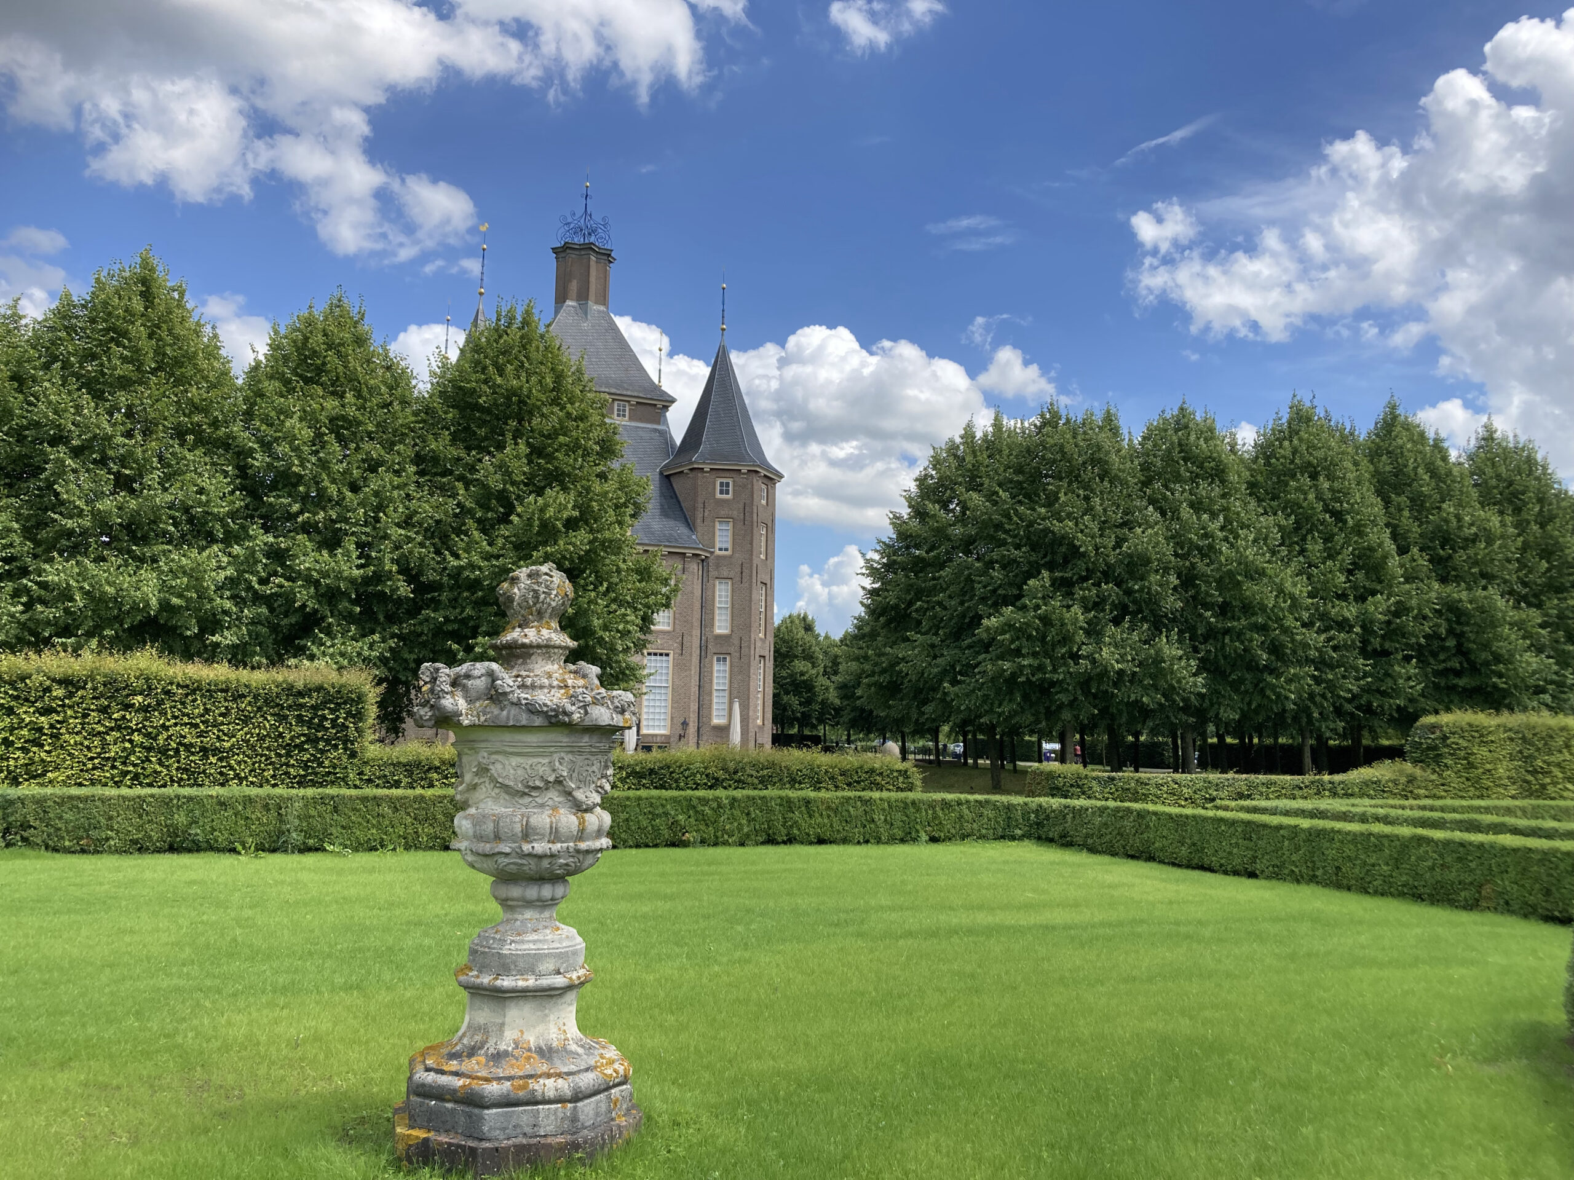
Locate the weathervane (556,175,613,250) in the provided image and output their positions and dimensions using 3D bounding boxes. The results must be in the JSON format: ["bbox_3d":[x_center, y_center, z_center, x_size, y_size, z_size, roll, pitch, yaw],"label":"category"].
[{"bbox_3d":[-11.604,-21.662,73.034,2.800,4.053,2.800,4,-7,-22],"label":"weathervane"}]

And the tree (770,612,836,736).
[{"bbox_3d":[1.415,9.161,121.785,6.800,14.280,6.600,1,-7,0],"label":"tree"}]

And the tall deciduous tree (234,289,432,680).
[{"bbox_3d":[-12.340,-1.377,34.698,6.000,13.848,6.200,4,-7,-22],"label":"tall deciduous tree"}]

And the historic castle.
[{"bbox_3d":[-11.812,-5.582,71.083,18.460,30.974,17.451,4,-7,-22],"label":"historic castle"}]

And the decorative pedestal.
[{"bbox_3d":[-1.060,1.031,5.215,0.928,2.280,0.928,4,-7,-22],"label":"decorative pedestal"}]

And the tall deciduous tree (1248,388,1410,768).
[{"bbox_3d":[19.986,0.111,47.667,6.200,14.909,6.200,4,-7,-22],"label":"tall deciduous tree"}]

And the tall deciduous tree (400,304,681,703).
[{"bbox_3d":[-7.266,-1.325,36.614,7.400,14.347,6.800,4,-7,-22],"label":"tall deciduous tree"}]

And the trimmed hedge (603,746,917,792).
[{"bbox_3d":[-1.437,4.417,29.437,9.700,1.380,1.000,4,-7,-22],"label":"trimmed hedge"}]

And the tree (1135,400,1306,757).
[{"bbox_3d":[15.146,0.230,45.529,6.300,14.026,6.200,4,-7,-22],"label":"tree"}]

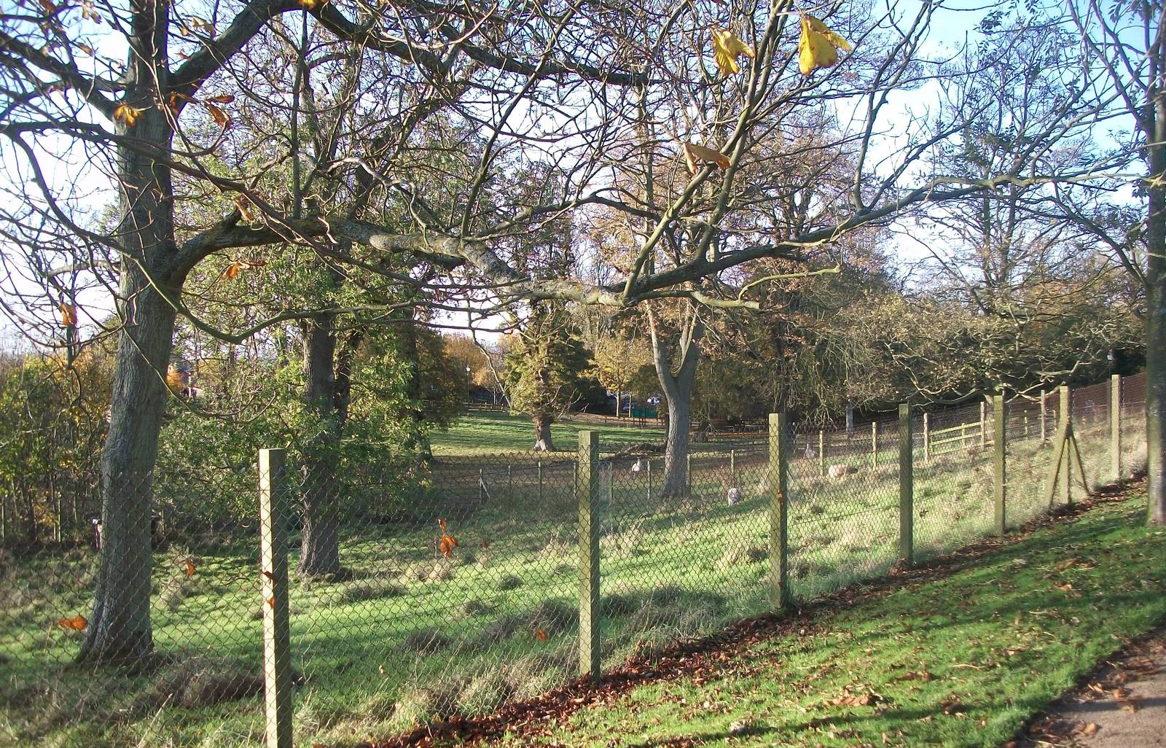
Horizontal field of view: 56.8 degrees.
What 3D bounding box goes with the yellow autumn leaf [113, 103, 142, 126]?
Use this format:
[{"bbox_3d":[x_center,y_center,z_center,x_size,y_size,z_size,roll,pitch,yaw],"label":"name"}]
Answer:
[{"bbox_3d":[-2.659,-1.515,6.300,0.170,0.138,0.107,-1,2,-23],"label":"yellow autumn leaf"}]

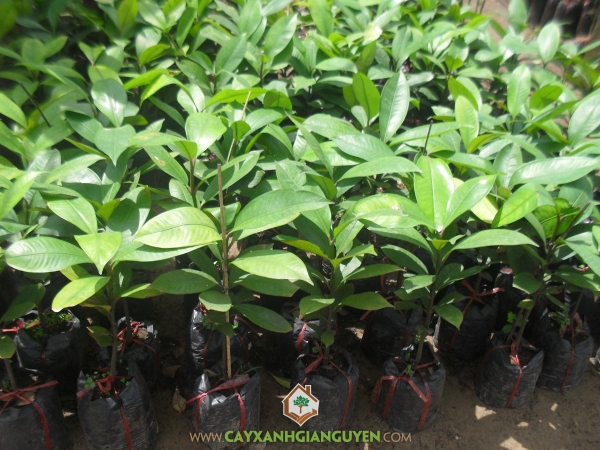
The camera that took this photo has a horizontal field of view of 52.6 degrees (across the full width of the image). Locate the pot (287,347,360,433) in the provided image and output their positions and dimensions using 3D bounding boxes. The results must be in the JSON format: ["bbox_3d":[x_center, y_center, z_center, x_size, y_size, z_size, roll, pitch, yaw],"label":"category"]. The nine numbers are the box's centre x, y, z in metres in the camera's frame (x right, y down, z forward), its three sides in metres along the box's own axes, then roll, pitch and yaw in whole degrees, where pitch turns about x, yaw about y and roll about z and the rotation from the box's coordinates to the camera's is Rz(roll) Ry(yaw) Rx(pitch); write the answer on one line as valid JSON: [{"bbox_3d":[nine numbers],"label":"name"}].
[{"bbox_3d":[0.048,0.340,1.274,0.138,0.114,0.138,0,26,0],"label":"pot"}]

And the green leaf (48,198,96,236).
[{"bbox_3d":[-0.443,-0.020,1.180,0.075,0.035,0.125,-23,48,-28],"label":"green leaf"}]

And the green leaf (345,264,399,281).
[{"bbox_3d":[0.156,0.103,1.320,0.135,0.030,0.050,-5,26,-19],"label":"green leaf"}]

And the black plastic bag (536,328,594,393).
[{"bbox_3d":[0.692,0.336,1.558,0.155,0.160,0.155,4,25,-2],"label":"black plastic bag"}]

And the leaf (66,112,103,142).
[{"bbox_3d":[-0.521,-0.235,1.480,0.125,0.030,0.060,12,37,14],"label":"leaf"}]

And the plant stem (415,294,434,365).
[{"bbox_3d":[0.280,0.236,1.366,0.013,0.183,0.013,6,25,-3],"label":"plant stem"}]

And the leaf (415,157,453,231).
[{"bbox_3d":[0.301,-0.068,1.360,0.090,0.175,0.030,-4,-17,-1],"label":"leaf"}]

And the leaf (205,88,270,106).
[{"bbox_3d":[-0.165,-0.336,1.600,0.165,0.040,0.055,1,25,-7],"label":"leaf"}]

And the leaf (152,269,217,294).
[{"bbox_3d":[-0.219,0.107,1.150,0.128,0.022,0.060,-2,41,-4],"label":"leaf"}]

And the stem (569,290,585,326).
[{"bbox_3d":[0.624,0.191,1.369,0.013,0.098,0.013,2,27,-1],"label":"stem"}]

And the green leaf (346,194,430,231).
[{"bbox_3d":[0.199,-0.032,1.350,0.195,0.035,0.080,8,43,13],"label":"green leaf"}]

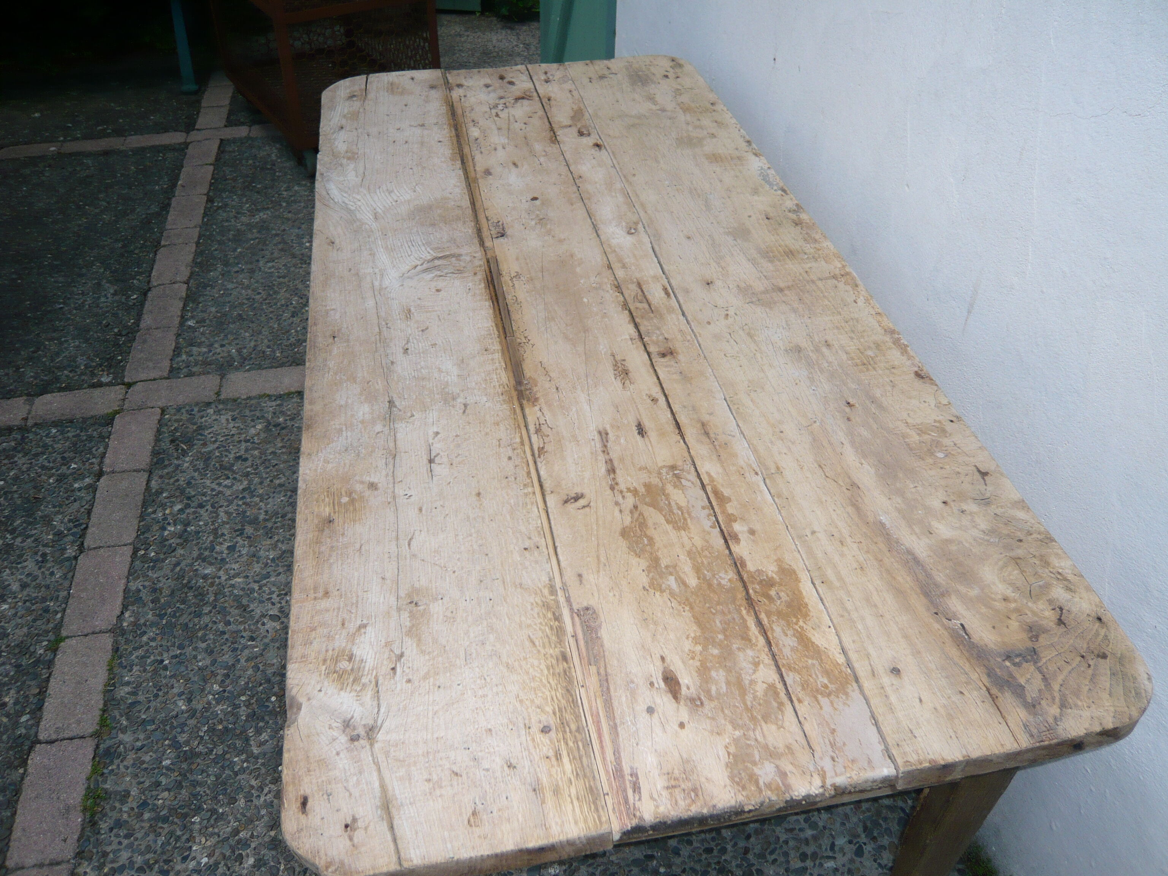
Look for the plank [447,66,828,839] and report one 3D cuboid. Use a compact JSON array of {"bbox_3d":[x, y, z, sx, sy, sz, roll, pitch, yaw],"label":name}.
[{"bbox_3d":[-0.049,-0.244,1.462,0.183,0.031,1.754,-8,42,-8],"label":"plank"}]

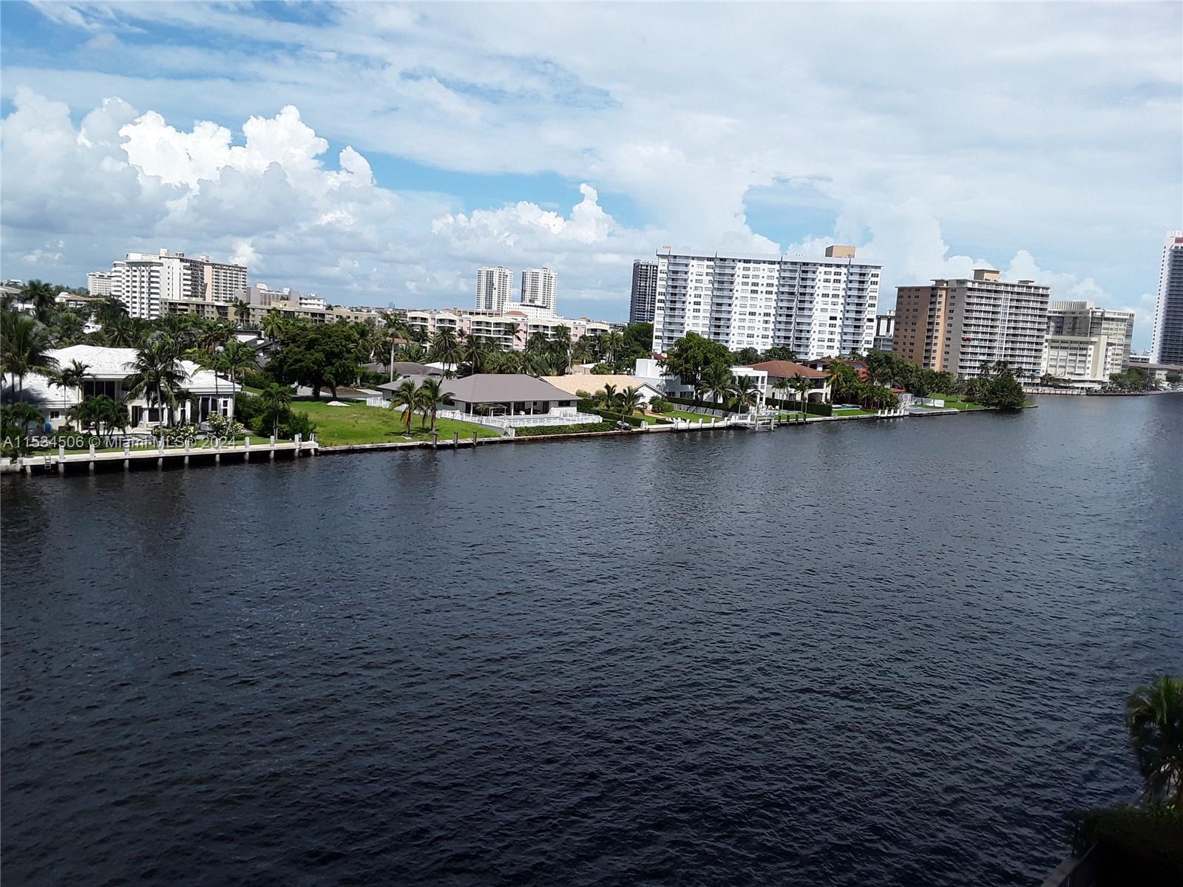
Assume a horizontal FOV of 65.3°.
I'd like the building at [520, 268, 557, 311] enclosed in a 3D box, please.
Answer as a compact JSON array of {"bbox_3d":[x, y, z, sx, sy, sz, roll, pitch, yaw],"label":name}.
[{"bbox_3d":[-68.450,-189.240,1201.450,38.000,78.000,28.000,7,8,23],"label":"building"}]

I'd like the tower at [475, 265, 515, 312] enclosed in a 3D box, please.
[{"bbox_3d":[-120.130,-180.160,1152.370,31.000,77.500,30.000,9,9,38],"label":"tower"}]

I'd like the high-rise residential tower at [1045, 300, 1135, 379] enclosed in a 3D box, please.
[{"bbox_3d":[239.200,-48.250,445.670,37.000,40.500,38.000,7,8,25],"label":"high-rise residential tower"}]

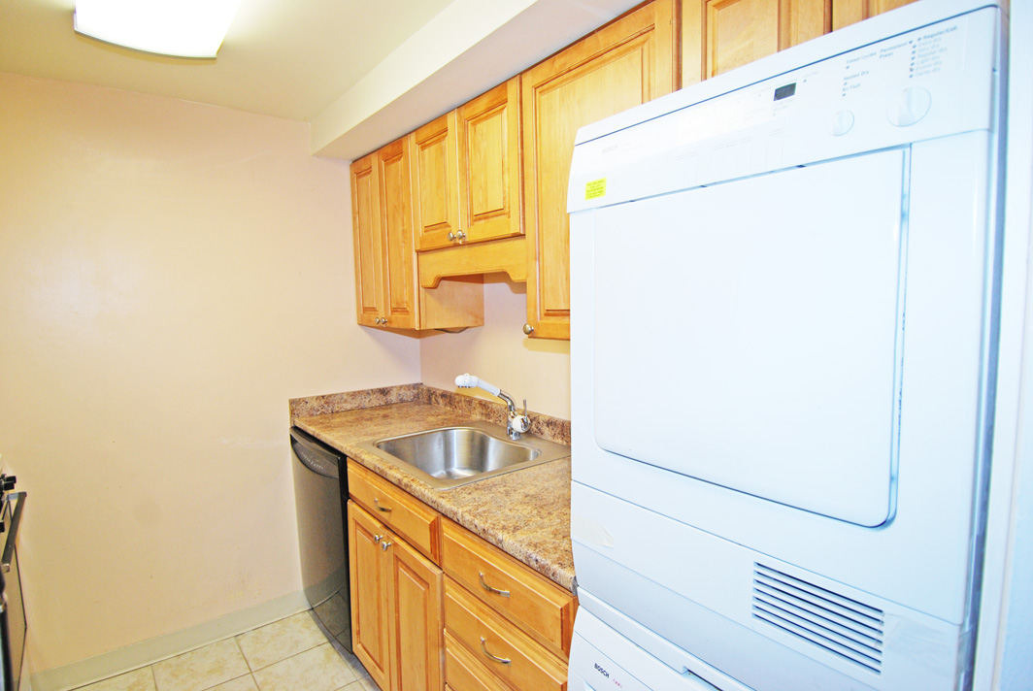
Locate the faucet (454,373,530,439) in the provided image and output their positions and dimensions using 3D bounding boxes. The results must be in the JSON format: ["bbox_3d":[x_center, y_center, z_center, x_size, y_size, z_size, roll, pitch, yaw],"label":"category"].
[{"bbox_3d":[-0.080,0.237,1.915,0.282,0.257,0.111,-4,6,-39],"label":"faucet"}]

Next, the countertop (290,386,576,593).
[{"bbox_3d":[-0.212,0.344,1.874,0.638,0.134,1.776,-4,6,-39],"label":"countertop"}]

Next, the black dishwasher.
[{"bbox_3d":[-0.599,0.788,2.351,0.608,0.816,0.588,-4,6,-39],"label":"black dishwasher"}]

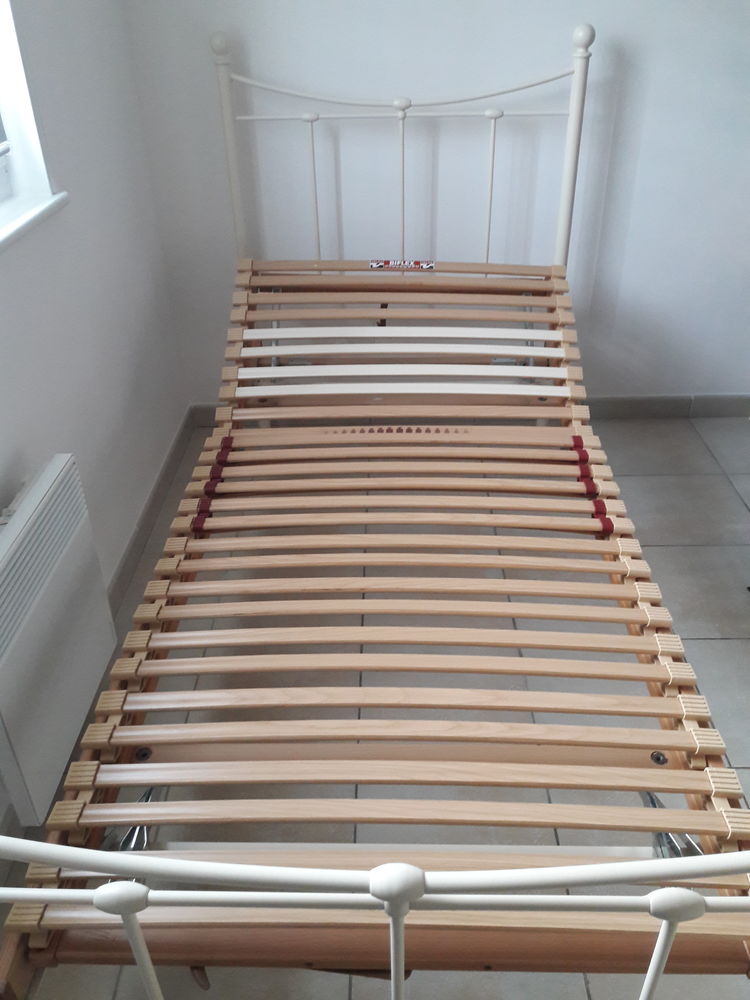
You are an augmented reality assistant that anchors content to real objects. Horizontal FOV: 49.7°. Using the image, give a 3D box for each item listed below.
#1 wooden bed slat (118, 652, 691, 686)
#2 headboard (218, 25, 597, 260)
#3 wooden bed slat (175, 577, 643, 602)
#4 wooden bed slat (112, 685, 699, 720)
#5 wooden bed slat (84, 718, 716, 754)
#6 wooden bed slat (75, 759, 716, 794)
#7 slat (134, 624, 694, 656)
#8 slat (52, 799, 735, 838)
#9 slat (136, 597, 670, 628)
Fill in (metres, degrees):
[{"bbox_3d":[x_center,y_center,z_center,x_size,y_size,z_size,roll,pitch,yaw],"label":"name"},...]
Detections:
[{"bbox_3d":[0.038,0.256,1.240,0.855,0.027,0.036,0,33,2],"label":"wooden bed slat"},{"bbox_3d":[0.078,-0.729,2.377,0.998,1.137,0.057,0,33,2],"label":"headboard"},{"bbox_3d":[0.043,0.153,1.397,0.855,0.027,0.036,0,33,2],"label":"wooden bed slat"},{"bbox_3d":[0.035,0.294,1.181,0.855,0.027,0.036,0,33,2],"label":"wooden bed slat"},{"bbox_3d":[0.034,0.328,1.130,0.855,0.027,0.036,0,33,2],"label":"wooden bed slat"},{"bbox_3d":[0.032,0.366,1.071,0.855,0.027,0.036,0,33,2],"label":"wooden bed slat"},{"bbox_3d":[0.040,0.223,1.290,0.855,0.027,0.036,0,33,2],"label":"slat"},{"bbox_3d":[0.030,0.398,1.022,0.855,0.027,0.036,0,33,2],"label":"slat"},{"bbox_3d":[0.042,0.185,1.349,0.855,0.027,0.036,0,33,2],"label":"slat"}]

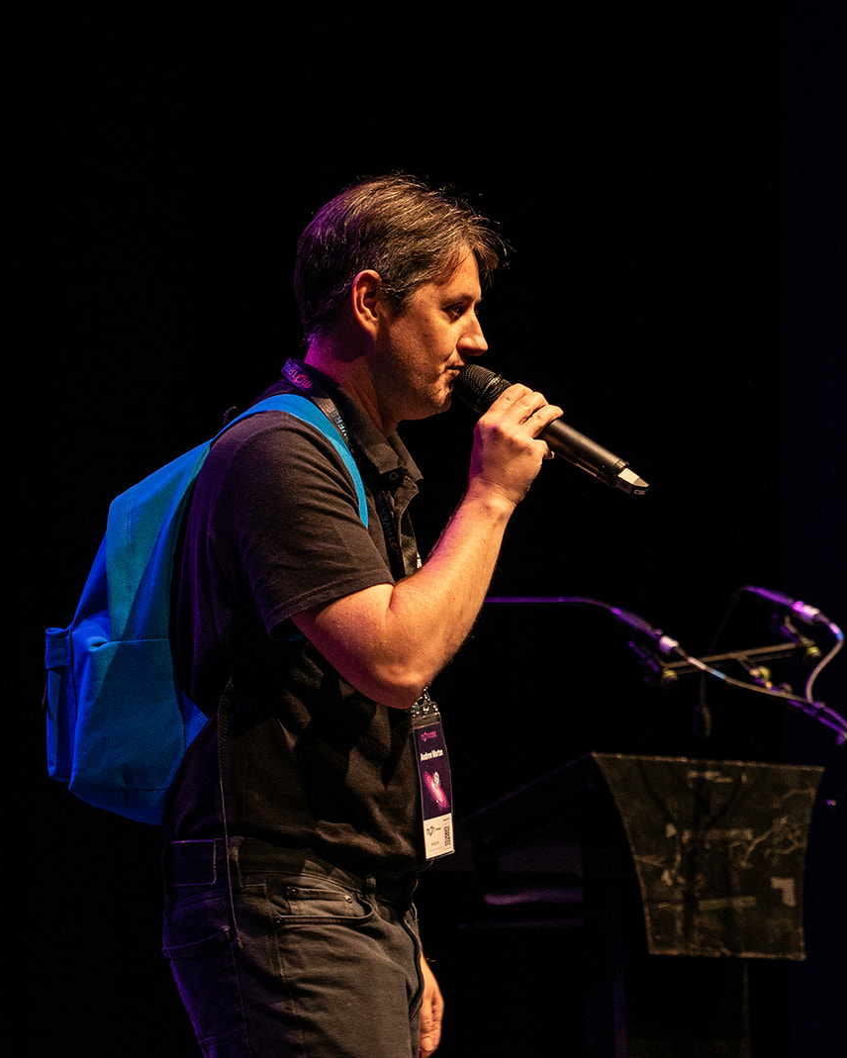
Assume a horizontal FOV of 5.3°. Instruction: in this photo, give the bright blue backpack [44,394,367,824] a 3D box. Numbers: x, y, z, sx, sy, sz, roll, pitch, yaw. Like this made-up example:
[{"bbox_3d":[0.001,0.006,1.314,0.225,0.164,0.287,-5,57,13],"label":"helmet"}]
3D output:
[{"bbox_3d":[-0.245,0.088,9.950,0.310,0.455,0.300,4,-1,9],"label":"bright blue backpack"}]

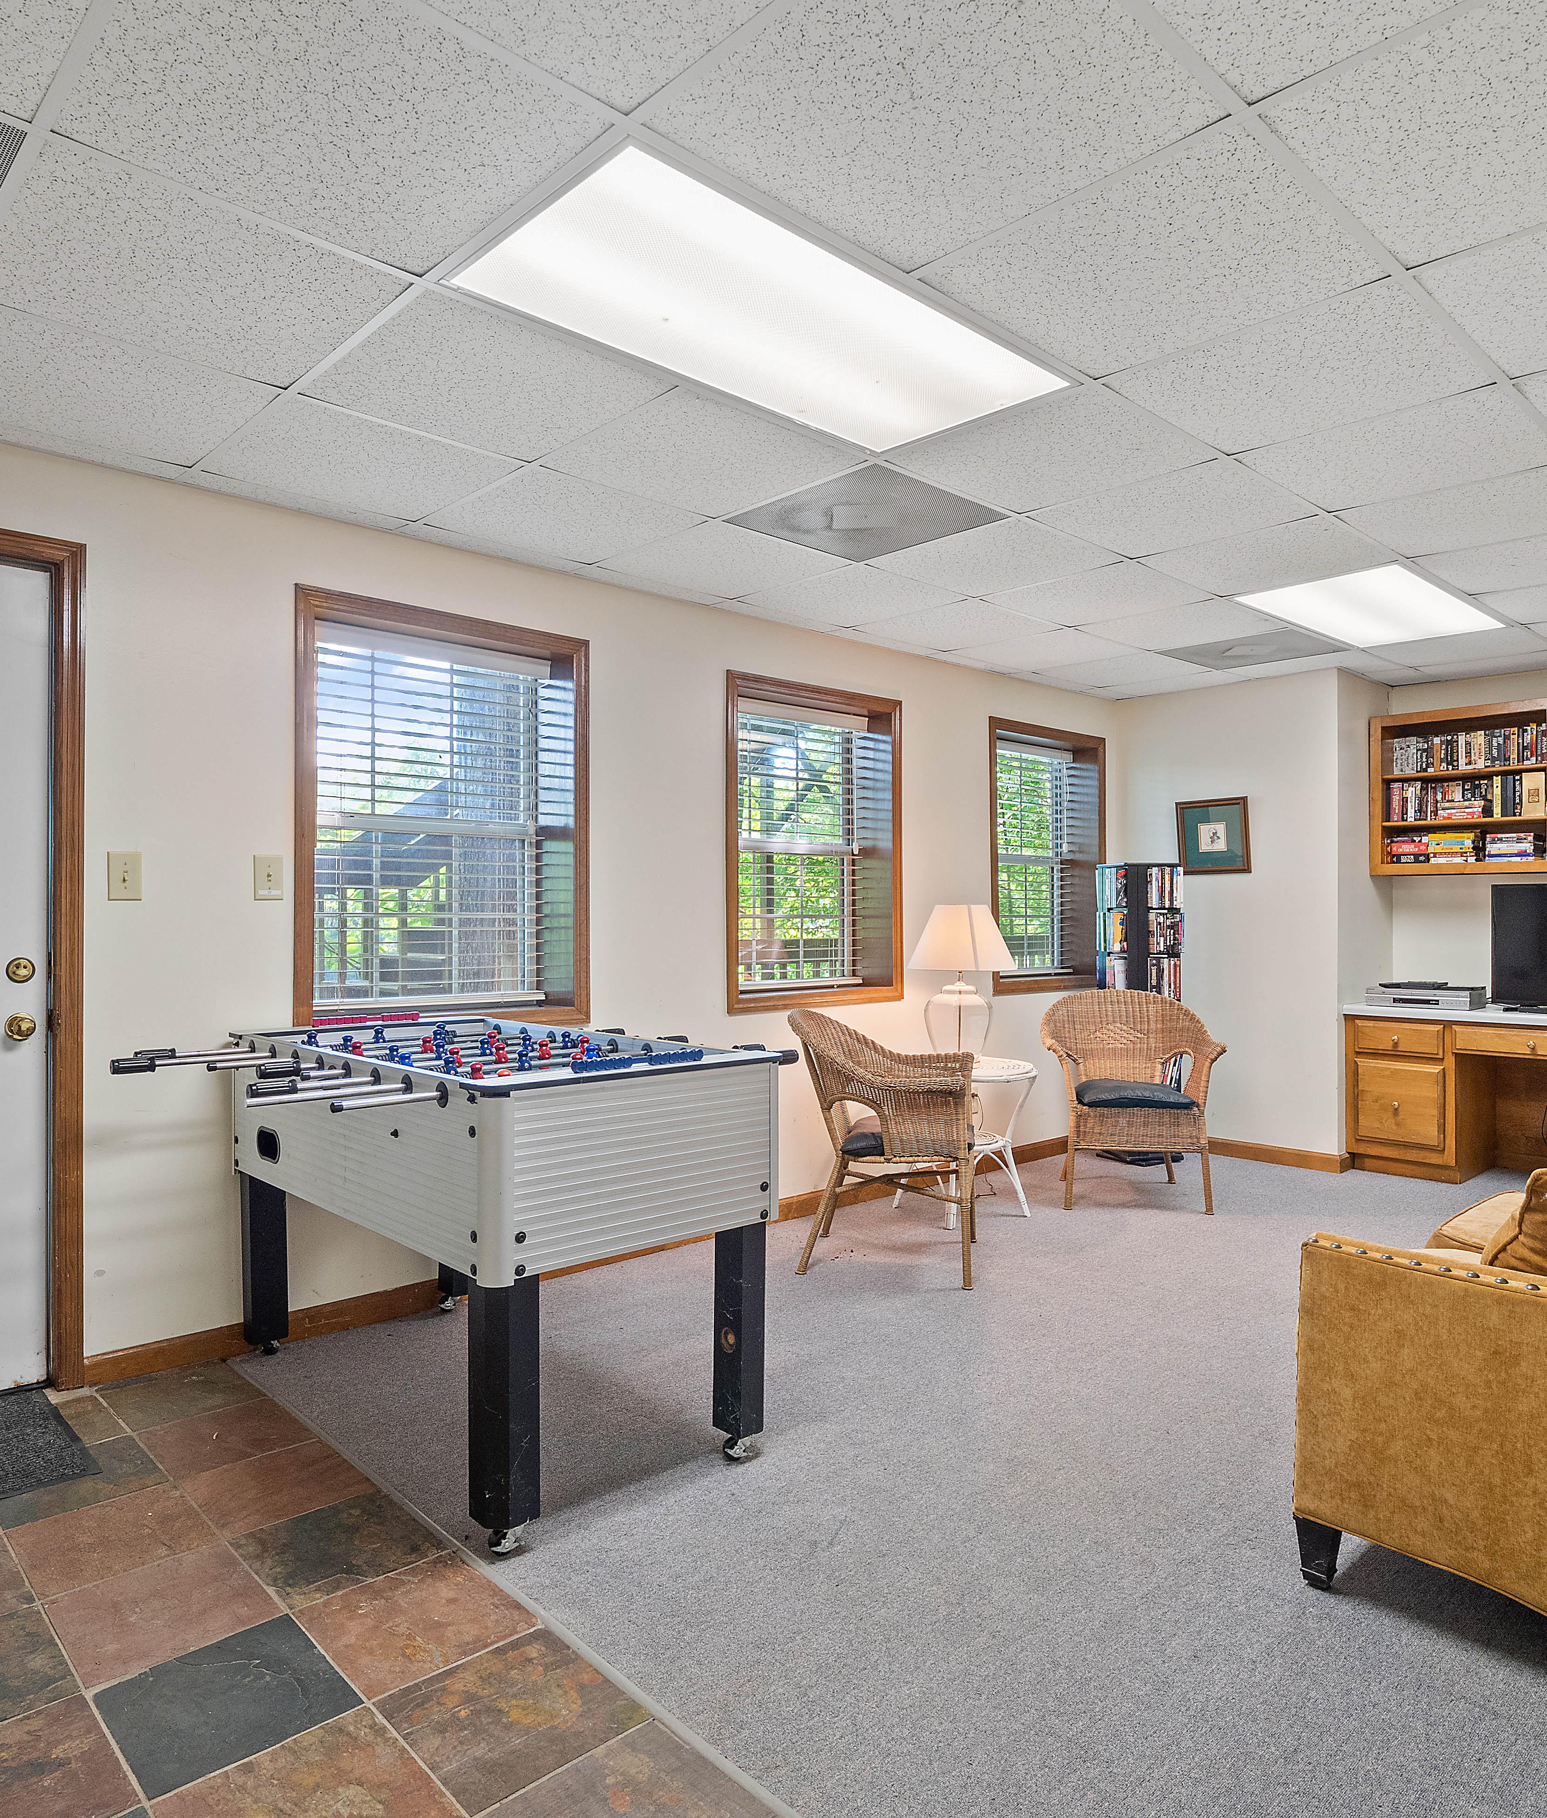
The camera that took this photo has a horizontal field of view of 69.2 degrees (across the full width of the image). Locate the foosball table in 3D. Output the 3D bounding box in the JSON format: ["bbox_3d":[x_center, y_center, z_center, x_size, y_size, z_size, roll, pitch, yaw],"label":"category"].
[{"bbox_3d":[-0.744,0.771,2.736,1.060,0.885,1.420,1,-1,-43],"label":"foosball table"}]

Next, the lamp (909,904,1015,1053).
[{"bbox_3d":[0.768,0.311,4.570,0.430,0.670,0.430,0,0,0],"label":"lamp"}]

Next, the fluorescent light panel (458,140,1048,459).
[{"bbox_3d":[0.027,-1.172,2.277,1.190,0.050,0.570,1,-1,-42],"label":"fluorescent light panel"}]

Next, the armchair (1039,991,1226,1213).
[{"bbox_3d":[1.522,0.805,4.820,0.730,0.860,0.660,0,0,8],"label":"armchair"}]

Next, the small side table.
[{"bbox_3d":[0.760,0.935,4.540,0.600,0.590,0.600,0,0,0],"label":"small side table"}]

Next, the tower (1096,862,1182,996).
[{"bbox_3d":[1.843,0.512,5.600,0.330,1.460,0.330,0,-1,-20],"label":"tower"}]

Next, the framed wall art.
[{"bbox_3d":[2.215,-0.364,5.666,0.030,0.378,0.385,1,-1,-44],"label":"framed wall art"}]

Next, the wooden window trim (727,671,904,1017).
[{"bbox_3d":[0.175,-0.249,4.611,0.995,1.315,0.130,1,-1,-42],"label":"wooden window trim"}]

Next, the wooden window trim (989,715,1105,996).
[{"bbox_3d":[1.381,-0.245,5.684,0.980,1.325,0.130,1,-1,-42],"label":"wooden window trim"}]

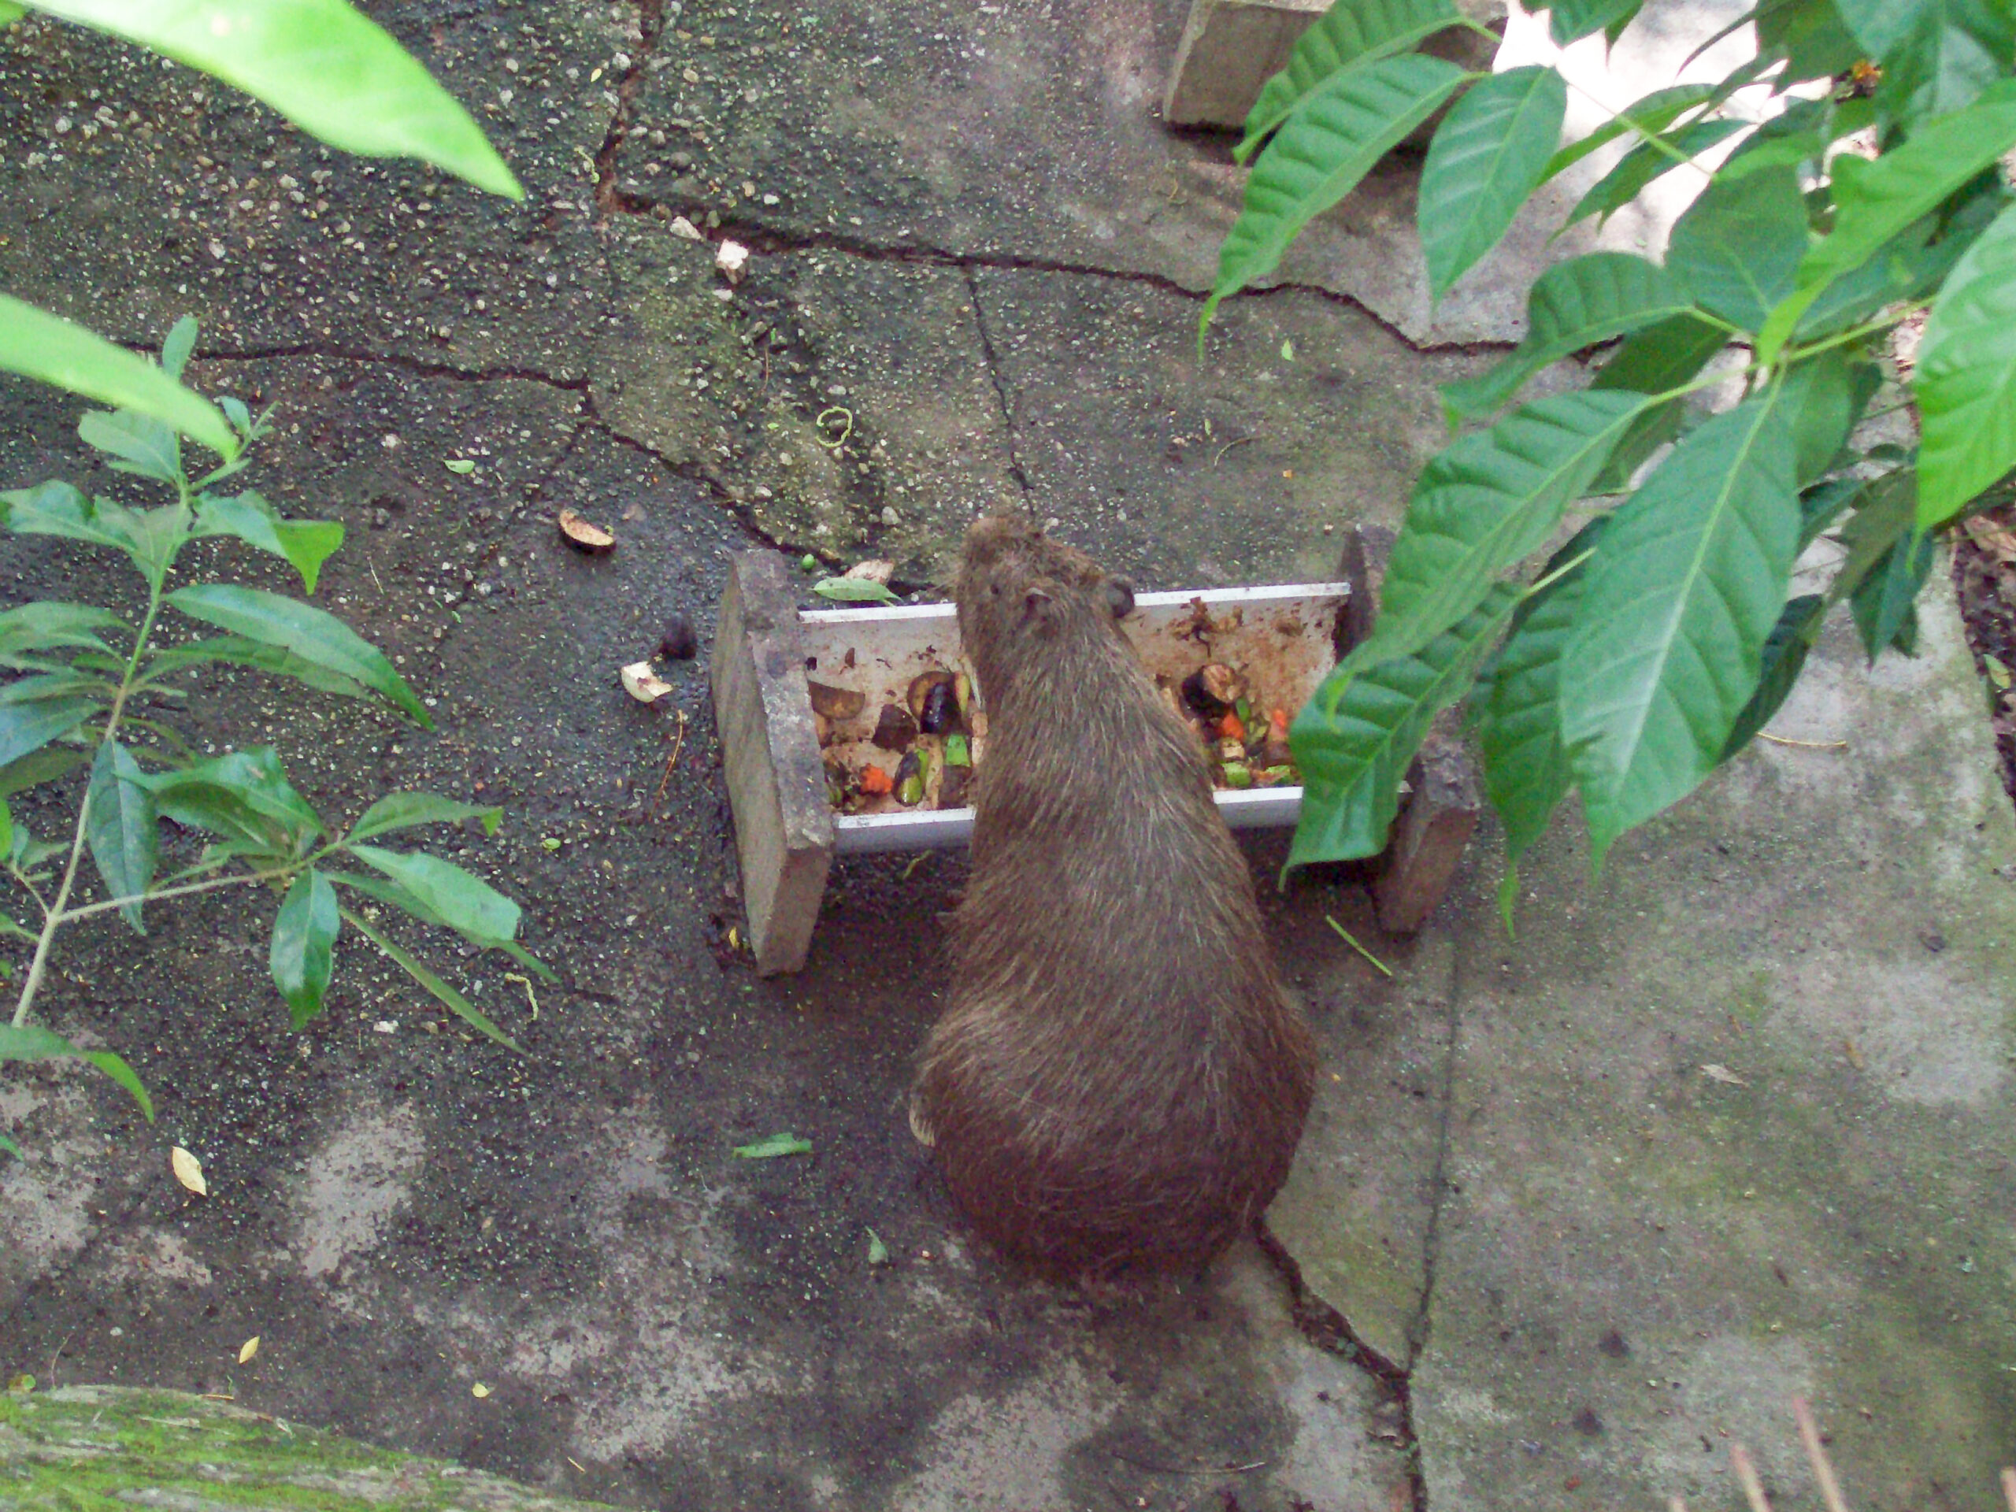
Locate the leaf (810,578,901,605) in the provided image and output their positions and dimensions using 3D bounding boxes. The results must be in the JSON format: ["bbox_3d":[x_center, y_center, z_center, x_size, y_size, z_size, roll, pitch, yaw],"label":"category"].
[{"bbox_3d":[-0.186,-0.201,4.916,0.108,0.011,0.028,9,55,-5],"label":"leaf"}]

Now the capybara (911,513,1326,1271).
[{"bbox_3d":[0.088,0.119,4.489,0.434,0.482,0.869,-3,57,-13],"label":"capybara"}]

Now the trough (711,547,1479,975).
[{"bbox_3d":[0.087,-0.012,4.693,0.786,0.257,0.400,-3,57,-14],"label":"trough"}]

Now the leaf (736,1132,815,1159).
[{"bbox_3d":[-0.256,0.430,4.471,0.090,0.013,0.023,-6,58,-15],"label":"leaf"}]

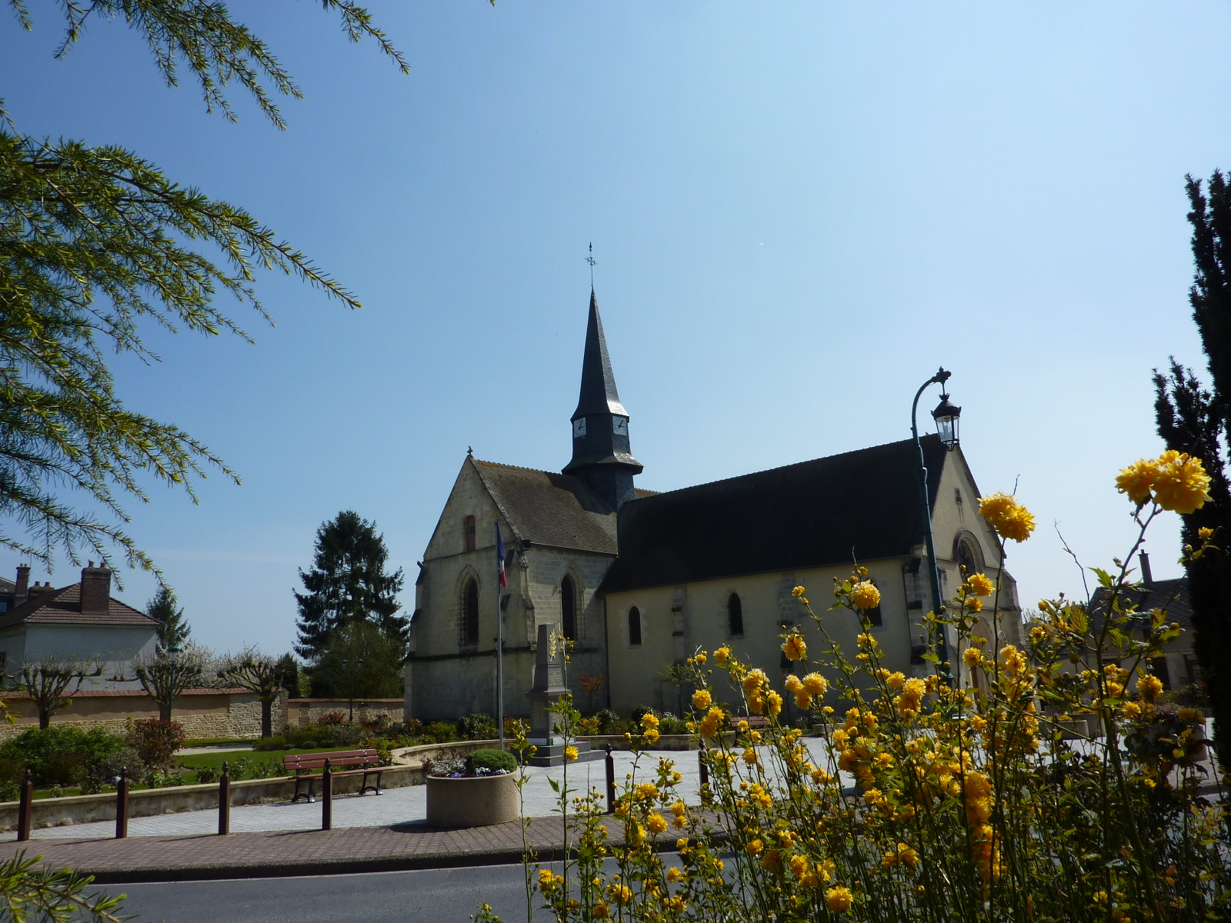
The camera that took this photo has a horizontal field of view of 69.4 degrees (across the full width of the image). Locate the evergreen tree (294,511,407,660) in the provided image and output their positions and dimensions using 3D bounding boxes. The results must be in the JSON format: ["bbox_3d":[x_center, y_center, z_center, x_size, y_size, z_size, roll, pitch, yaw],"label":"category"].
[{"bbox_3d":[-17.489,9.962,59.497,7.500,13.492,7.500,-3,-13,0],"label":"evergreen tree"}]

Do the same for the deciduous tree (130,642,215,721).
[{"bbox_3d":[-15.018,7.877,30.113,2.617,3.414,2.617,5,-15,-25],"label":"deciduous tree"}]

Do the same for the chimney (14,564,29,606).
[{"bbox_3d":[-35.404,7.424,53.043,0.714,2.525,0.643,5,-15,-27],"label":"chimney"}]

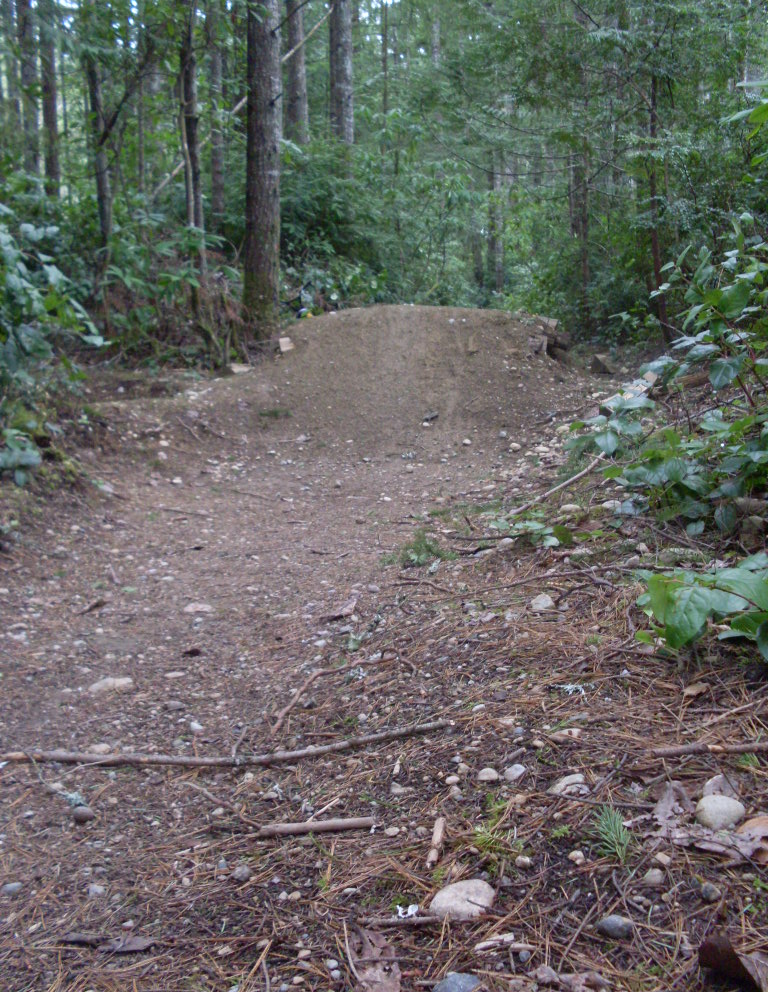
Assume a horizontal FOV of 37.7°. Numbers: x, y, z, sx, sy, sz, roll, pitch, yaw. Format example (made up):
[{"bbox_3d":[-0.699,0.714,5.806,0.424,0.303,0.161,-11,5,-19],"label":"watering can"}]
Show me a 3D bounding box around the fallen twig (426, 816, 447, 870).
[{"bbox_3d":[0.054,0.357,1.157,0.011,0.013,0.098,2,9,10],"label":"fallen twig"}]

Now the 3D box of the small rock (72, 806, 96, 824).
[{"bbox_3d":[-0.343,0.364,1.286,0.025,0.020,0.023,-2,7,-15],"label":"small rock"}]

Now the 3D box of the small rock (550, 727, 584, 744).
[{"bbox_3d":[0.237,0.311,1.463,0.041,0.020,0.031,1,8,0],"label":"small rock"}]

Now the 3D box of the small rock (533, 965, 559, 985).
[{"bbox_3d":[0.133,0.393,0.924,0.021,0.013,0.018,1,8,0],"label":"small rock"}]

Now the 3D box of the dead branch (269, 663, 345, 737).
[{"bbox_3d":[-0.119,0.285,1.620,0.042,0.014,0.318,3,9,16],"label":"dead branch"}]

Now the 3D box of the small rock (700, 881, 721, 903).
[{"bbox_3d":[0.300,0.363,1.032,0.018,0.015,0.017,1,8,0],"label":"small rock"}]

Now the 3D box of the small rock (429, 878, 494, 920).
[{"bbox_3d":[0.073,0.379,1.056,0.061,0.037,0.048,0,6,4],"label":"small rock"}]

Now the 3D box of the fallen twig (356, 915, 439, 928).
[{"bbox_3d":[0.014,0.393,1.044,0.079,0.008,0.009,-1,6,-5],"label":"fallen twig"}]

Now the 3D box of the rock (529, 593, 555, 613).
[{"bbox_3d":[0.332,0.223,2.346,0.048,0.040,0.041,1,6,8],"label":"rock"}]

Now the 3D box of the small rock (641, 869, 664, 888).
[{"bbox_3d":[0.268,0.380,1.119,0.022,0.018,0.019,1,7,14],"label":"small rock"}]

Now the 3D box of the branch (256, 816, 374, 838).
[{"bbox_3d":[-0.071,0.351,1.195,0.124,0.013,0.013,-1,9,-11],"label":"branch"}]

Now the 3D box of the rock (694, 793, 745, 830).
[{"bbox_3d":[0.353,0.332,1.180,0.052,0.035,0.044,1,8,0],"label":"rock"}]

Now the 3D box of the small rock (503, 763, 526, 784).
[{"bbox_3d":[0.154,0.330,1.331,0.028,0.018,0.023,1,8,0],"label":"small rock"}]

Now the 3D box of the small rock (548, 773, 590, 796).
[{"bbox_3d":[0.222,0.346,1.349,0.047,0.025,0.037,1,6,10],"label":"small rock"}]

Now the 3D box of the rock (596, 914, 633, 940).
[{"bbox_3d":[0.210,0.390,1.018,0.033,0.021,0.025,1,6,12],"label":"rock"}]

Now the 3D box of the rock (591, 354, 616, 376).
[{"bbox_3d":[1.484,-0.896,7.600,0.176,0.149,0.141,1,6,11],"label":"rock"}]

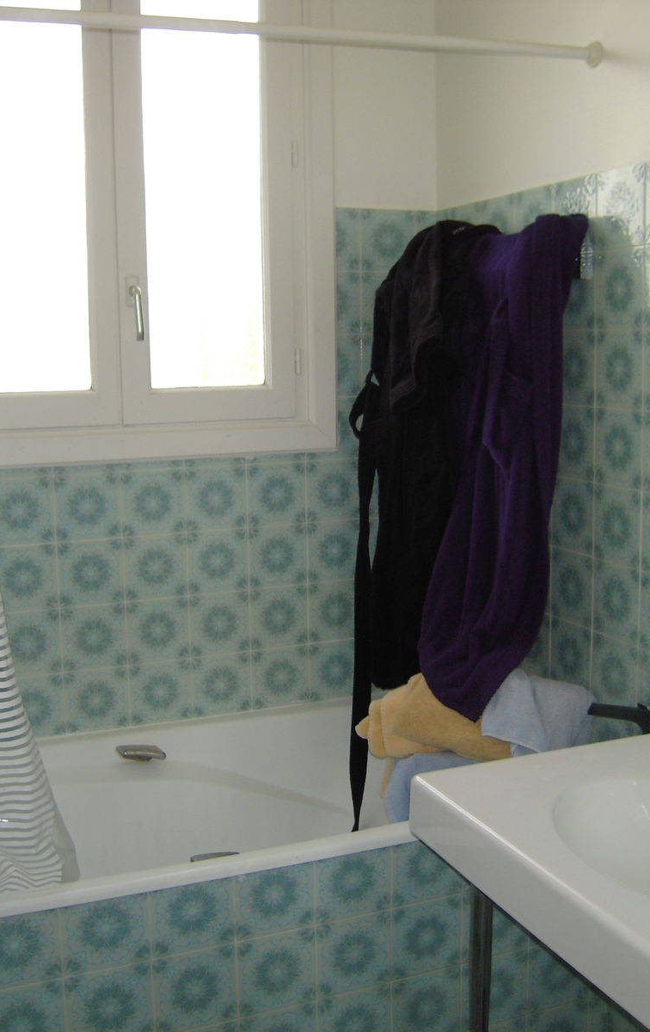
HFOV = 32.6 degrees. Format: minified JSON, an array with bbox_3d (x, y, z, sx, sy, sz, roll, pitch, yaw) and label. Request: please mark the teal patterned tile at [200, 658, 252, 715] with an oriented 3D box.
[{"bbox_3d":[-0.249,0.409,2.700,0.150,0.150,0.010,-4,9,-21],"label":"teal patterned tile"}]

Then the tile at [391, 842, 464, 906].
[{"bbox_3d":[0.190,0.666,2.082,0.148,0.123,0.010,-4,9,-21],"label":"tile"}]

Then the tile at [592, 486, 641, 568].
[{"bbox_3d":[0.574,0.019,2.176,0.010,0.150,0.150,-4,9,-21],"label":"tile"}]

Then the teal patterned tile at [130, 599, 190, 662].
[{"bbox_3d":[-0.390,0.269,2.613,0.148,0.148,0.010,-4,9,-21],"label":"teal patterned tile"}]

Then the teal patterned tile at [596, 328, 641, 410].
[{"bbox_3d":[0.568,-0.280,2.133,0.010,0.150,0.150,-4,9,-21],"label":"teal patterned tile"}]

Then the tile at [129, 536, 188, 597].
[{"bbox_3d":[-0.392,0.120,2.591,0.148,0.148,0.010,-4,9,-21],"label":"tile"}]

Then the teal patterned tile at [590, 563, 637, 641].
[{"bbox_3d":[0.574,0.169,2.192,0.010,0.148,0.148,-4,9,-21],"label":"teal patterned tile"}]

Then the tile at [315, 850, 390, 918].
[{"bbox_3d":[0.050,0.674,2.062,0.150,0.140,0.010,-4,9,-21],"label":"tile"}]

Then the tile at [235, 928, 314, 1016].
[{"bbox_3d":[-0.087,0.816,1.996,0.150,0.150,0.010,-4,9,-21],"label":"tile"}]

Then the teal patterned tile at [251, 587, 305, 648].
[{"bbox_3d":[-0.111,0.249,2.733,0.150,0.150,0.010,-4,9,-21],"label":"teal patterned tile"}]

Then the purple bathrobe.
[{"bbox_3d":[0.343,-0.087,2.160,0.290,0.940,0.210,-4,9,-21],"label":"purple bathrobe"}]

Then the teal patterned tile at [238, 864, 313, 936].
[{"bbox_3d":[-0.089,0.682,1.975,0.148,0.123,0.010,-4,9,-21],"label":"teal patterned tile"}]

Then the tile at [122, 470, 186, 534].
[{"bbox_3d":[-0.400,-0.032,2.595,0.149,0.151,0.010,-4,9,-21],"label":"tile"}]

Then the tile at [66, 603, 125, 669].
[{"bbox_3d":[-0.527,0.278,2.544,0.150,0.150,0.010,-4,9,-21],"label":"tile"}]

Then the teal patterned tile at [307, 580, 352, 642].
[{"bbox_3d":[0.030,0.238,2.788,0.150,0.150,0.010,-4,9,-21],"label":"teal patterned tile"}]

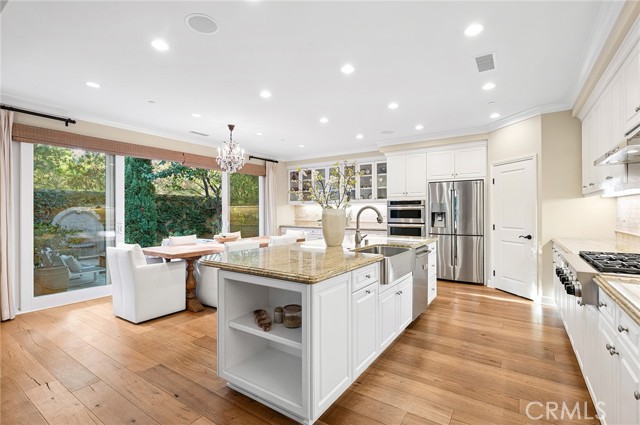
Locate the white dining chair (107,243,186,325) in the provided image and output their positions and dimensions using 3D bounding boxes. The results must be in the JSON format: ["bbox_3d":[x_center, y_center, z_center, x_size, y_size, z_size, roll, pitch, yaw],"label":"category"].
[{"bbox_3d":[-2.172,0.850,3.619,0.560,0.870,0.660,0,0,36],"label":"white dining chair"}]

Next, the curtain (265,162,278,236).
[{"bbox_3d":[-1.201,0.010,6.961,0.130,2.530,0.450,0,0,36],"label":"curtain"}]

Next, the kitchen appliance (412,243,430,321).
[{"bbox_3d":[1.026,0.830,3.678,0.600,0.860,0.630,0,0,36],"label":"kitchen appliance"}]

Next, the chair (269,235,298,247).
[{"bbox_3d":[-0.835,0.850,5.029,0.640,0.870,0.570,0,0,36],"label":"chair"}]

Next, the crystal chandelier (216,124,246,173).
[{"bbox_3d":[-1.464,-1.067,4.700,0.500,0.790,0.500,0,0,0],"label":"crystal chandelier"}]

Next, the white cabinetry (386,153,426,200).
[{"bbox_3d":[1.929,-0.730,6.019,0.810,0.910,0.600,0,0,36],"label":"white cabinetry"}]

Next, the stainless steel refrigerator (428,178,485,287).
[{"bbox_3d":[2.705,0.370,5.539,0.920,1.820,0.760,0,0,36],"label":"stainless steel refrigerator"}]

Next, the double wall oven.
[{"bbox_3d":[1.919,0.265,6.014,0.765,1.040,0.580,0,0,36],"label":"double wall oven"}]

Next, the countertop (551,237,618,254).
[{"bbox_3d":[2.997,0.405,3.083,0.640,0.050,1.420,0,0,36],"label":"countertop"}]

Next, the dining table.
[{"bbox_3d":[-1.417,0.900,4.782,0.940,0.770,2.600,0,0,36],"label":"dining table"}]

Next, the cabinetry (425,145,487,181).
[{"bbox_3d":[2.665,-0.900,5.493,1.000,0.560,0.600,0,0,36],"label":"cabinetry"}]

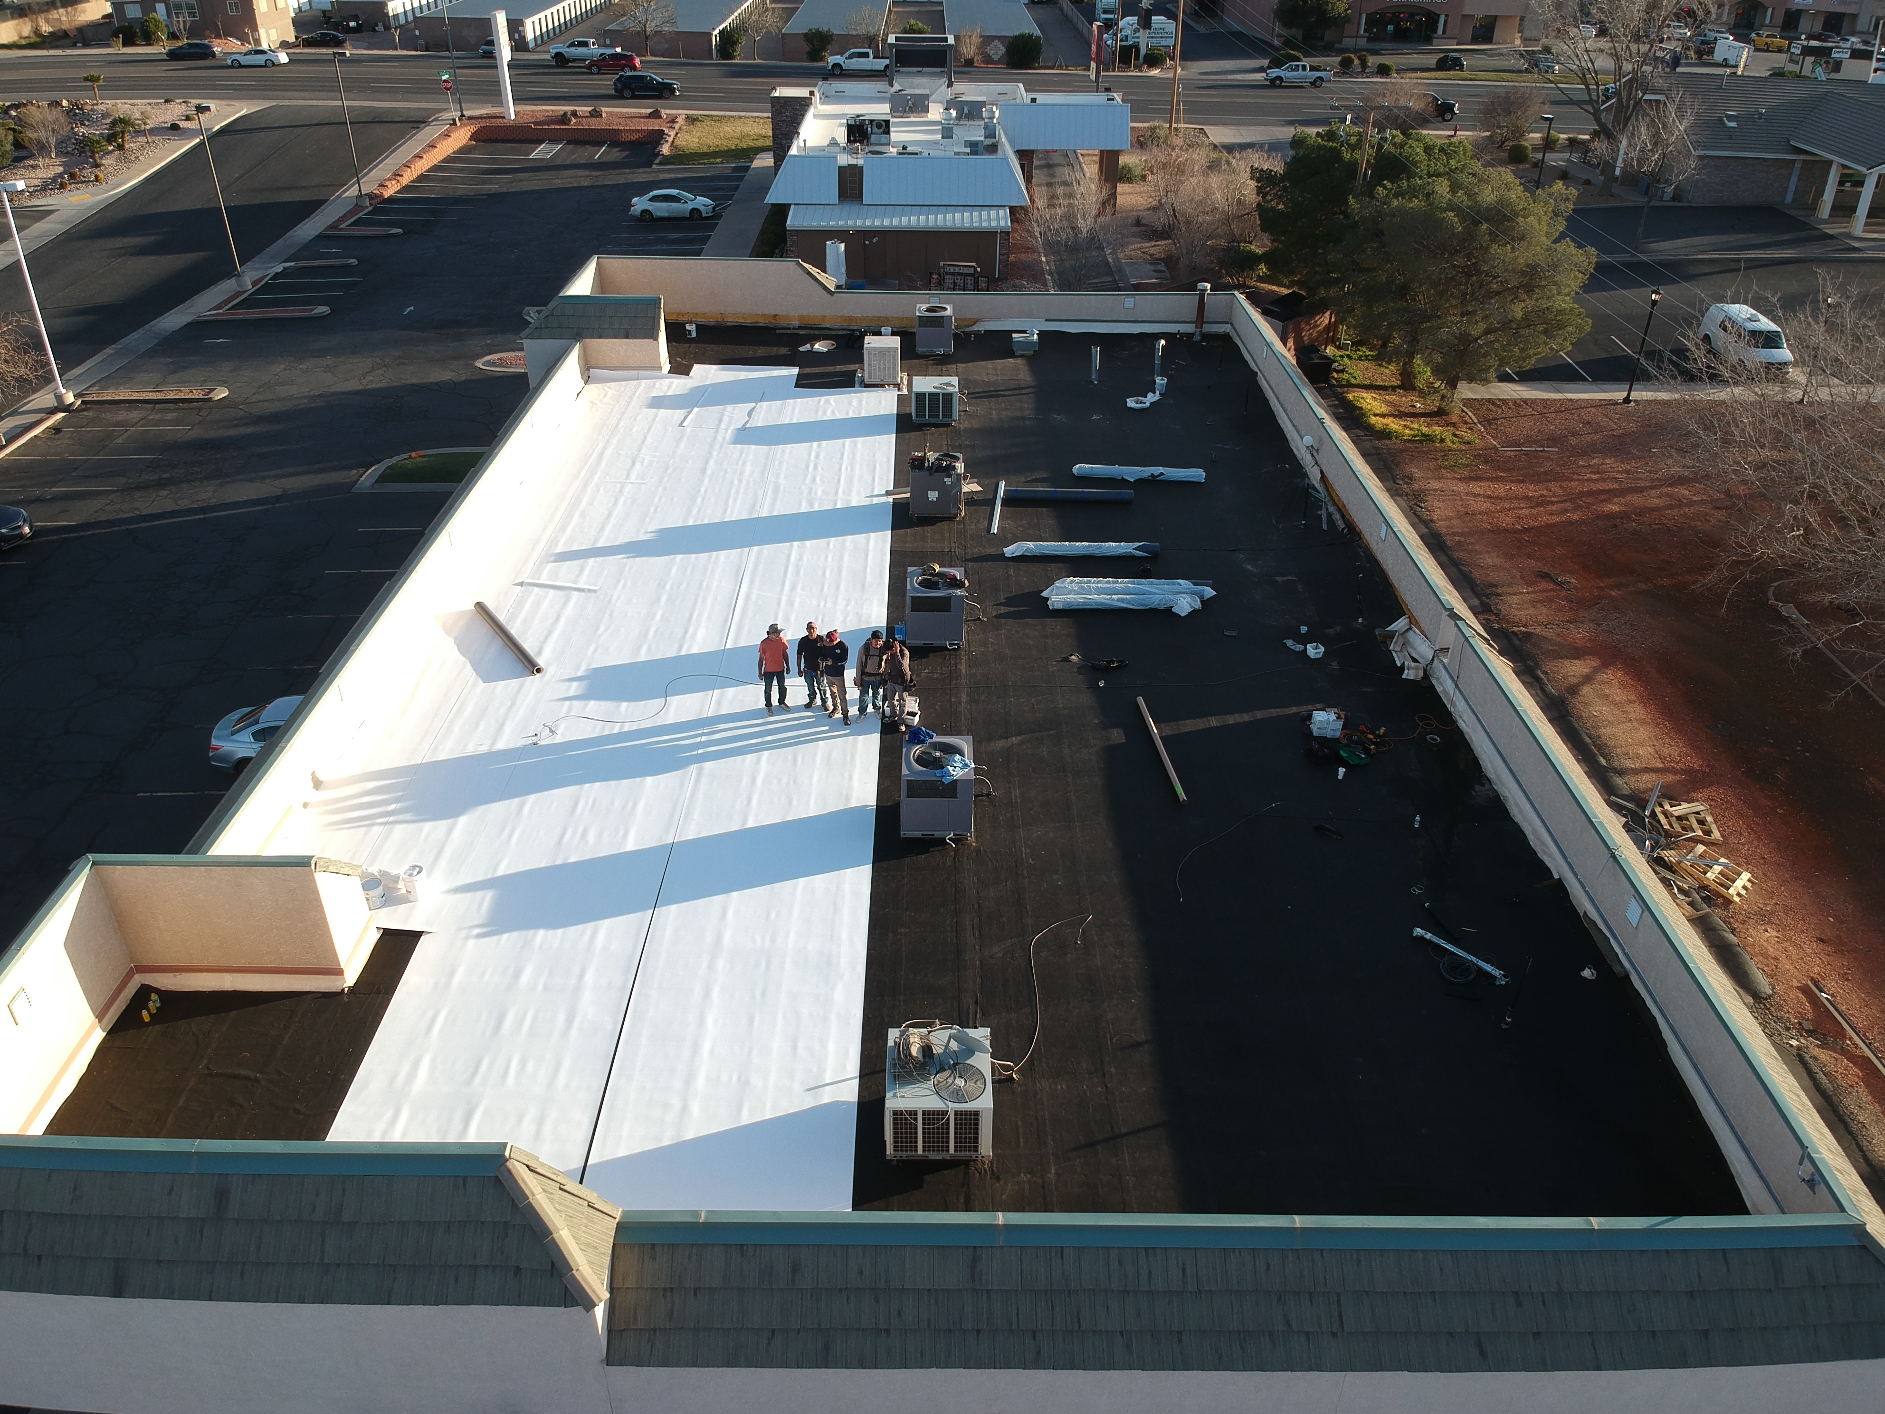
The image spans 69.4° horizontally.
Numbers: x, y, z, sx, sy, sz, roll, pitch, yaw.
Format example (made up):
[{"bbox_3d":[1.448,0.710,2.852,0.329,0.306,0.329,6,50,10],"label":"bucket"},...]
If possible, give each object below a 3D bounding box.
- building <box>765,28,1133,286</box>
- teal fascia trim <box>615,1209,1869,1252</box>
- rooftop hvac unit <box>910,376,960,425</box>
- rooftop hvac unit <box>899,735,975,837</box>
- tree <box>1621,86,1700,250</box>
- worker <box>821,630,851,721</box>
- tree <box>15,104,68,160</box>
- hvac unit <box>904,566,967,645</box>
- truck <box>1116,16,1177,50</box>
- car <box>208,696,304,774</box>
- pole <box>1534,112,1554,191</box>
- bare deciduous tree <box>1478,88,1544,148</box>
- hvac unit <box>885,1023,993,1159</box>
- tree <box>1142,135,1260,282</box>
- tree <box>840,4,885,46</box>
[{"bbox_3d":[0.226,-30.612,74.088,19.800,7.600,26.900,1,32,-1],"label":"building"},{"bbox_3d":[3.085,5.363,14.040,12.795,0.310,0.170,1,32,-1],"label":"teal fascia trim"},{"bbox_3d":[-0.171,-8.072,35.870,1.170,0.830,1.160,0,32,-1],"label":"rooftop hvac unit"},{"bbox_3d":[-0.076,1.241,21.205,1.100,1.120,1.180,1,32,-1],"label":"rooftop hvac unit"},{"bbox_3d":[36.439,-27.070,69.279,3.900,7.400,3.900,1,32,-1],"label":"tree"},{"bbox_3d":[-1.785,-0.531,22.918,0.560,1.729,0.500,8,33,12],"label":"worker"},{"bbox_3d":[-54.310,-34.700,81.919,3.200,3.060,3.200,1,32,-1],"label":"tree"},{"bbox_3d":[-0.121,-1.889,25.740,1.050,1.080,1.100,0,32,-1],"label":"hvac unit"},{"bbox_3d":[17.602,-59.900,121.918,6.600,3.050,2.350,1,32,-1],"label":"truck"},{"bbox_3d":[-13.727,0.514,30.526,4.800,1.430,1.840,1,32,-1],"label":"car"},{"bbox_3d":[34.733,-32.025,78.970,0.850,4.466,0.350,1,32,-1],"label":"pole"},{"bbox_3d":[37.302,-38.521,89.084,4.482,3.672,4.482,1,32,-1],"label":"bare deciduous tree"},{"bbox_3d":[-0.033,4.543,16.078,1.218,0.909,1.218,1,32,-1],"label":"hvac unit"},{"bbox_3d":[12.350,-23.568,64.499,5.583,6.235,5.583,1,32,-1],"label":"tree"},{"bbox_3d":[-6.869,-59.647,120.719,3.800,4.650,3.800,1,32,-1],"label":"tree"}]

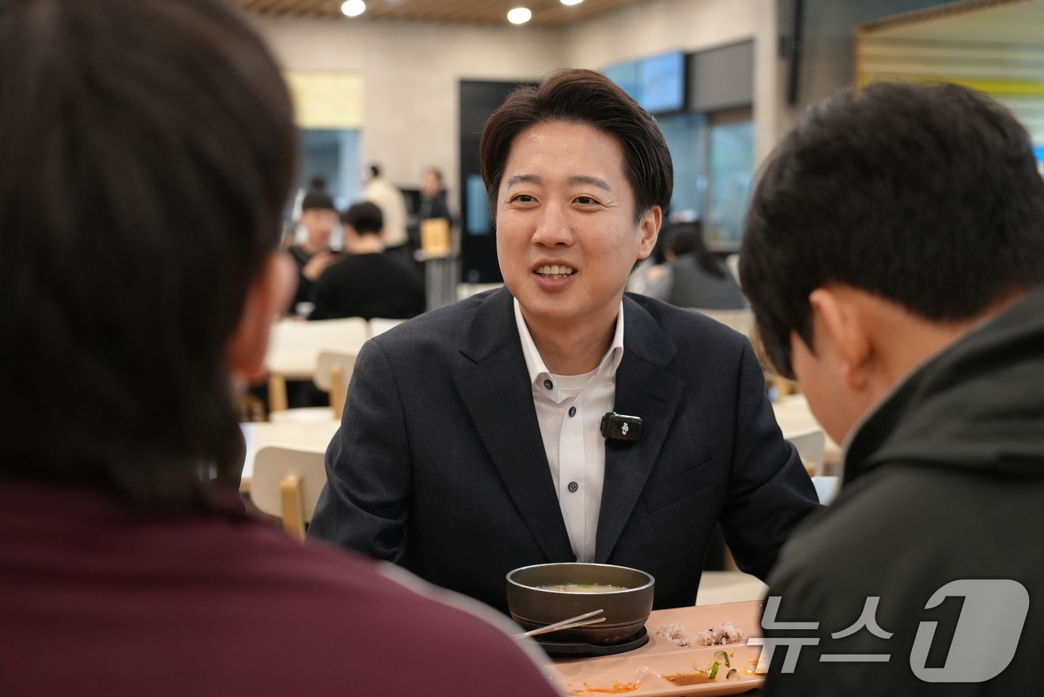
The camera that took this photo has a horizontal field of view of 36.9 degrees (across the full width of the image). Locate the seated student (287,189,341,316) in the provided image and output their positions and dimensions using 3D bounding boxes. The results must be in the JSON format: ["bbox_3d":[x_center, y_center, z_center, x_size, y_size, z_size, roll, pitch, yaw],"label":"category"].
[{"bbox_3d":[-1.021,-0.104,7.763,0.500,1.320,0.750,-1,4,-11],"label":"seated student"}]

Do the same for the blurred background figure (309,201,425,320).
[{"bbox_3d":[-0.669,-0.020,7.017,0.540,1.260,0.800,-1,4,-11],"label":"blurred background figure"}]

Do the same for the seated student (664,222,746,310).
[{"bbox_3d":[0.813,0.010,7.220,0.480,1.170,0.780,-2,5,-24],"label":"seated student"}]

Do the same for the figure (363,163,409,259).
[{"bbox_3d":[-1.134,-0.676,12.985,0.380,1.700,0.480,2,5,30],"label":"figure"}]

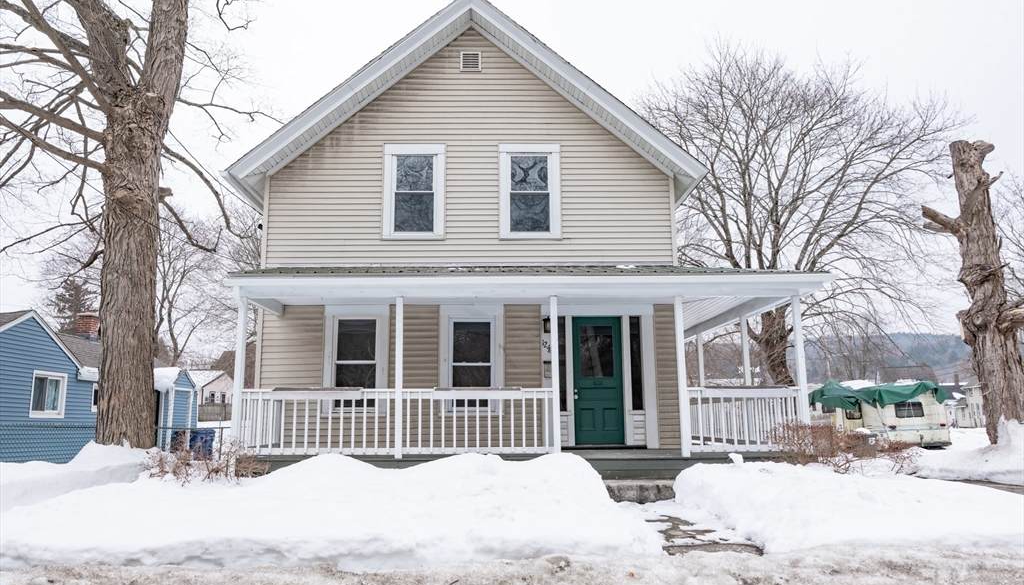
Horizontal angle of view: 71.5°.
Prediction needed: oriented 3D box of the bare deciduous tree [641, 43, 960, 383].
[{"bbox_3d":[10.759,-1.932,25.965,13.200,15.300,12.000,0,-10,-1],"label":"bare deciduous tree"}]

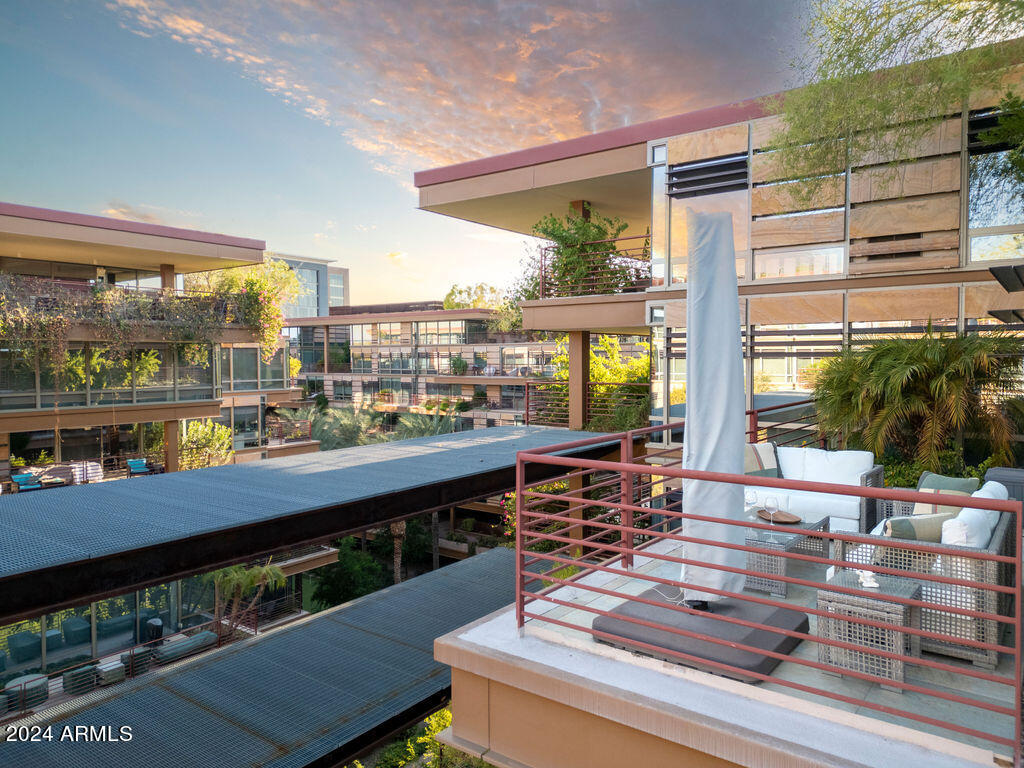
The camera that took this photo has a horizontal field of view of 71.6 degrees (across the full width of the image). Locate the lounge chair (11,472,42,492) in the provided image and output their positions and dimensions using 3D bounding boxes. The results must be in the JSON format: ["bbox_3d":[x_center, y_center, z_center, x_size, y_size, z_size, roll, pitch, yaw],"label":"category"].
[{"bbox_3d":[-16.540,3.470,24.210,0.800,0.800,0.700,2,3,37],"label":"lounge chair"}]

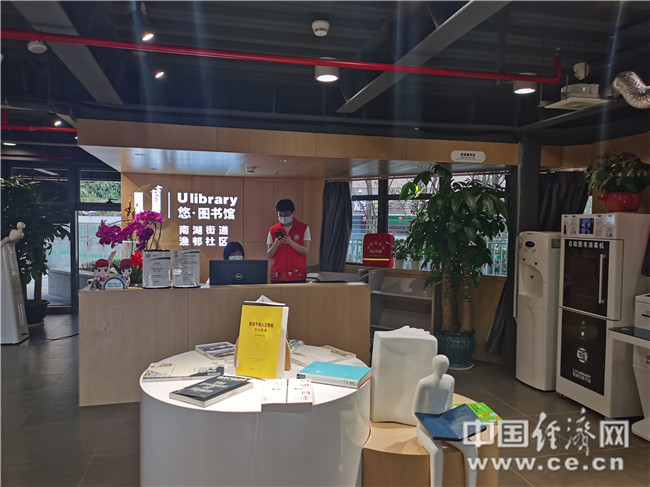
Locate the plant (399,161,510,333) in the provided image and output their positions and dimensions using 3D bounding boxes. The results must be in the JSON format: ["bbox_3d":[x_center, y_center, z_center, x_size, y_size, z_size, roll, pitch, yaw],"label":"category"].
[{"bbox_3d":[1.310,0.084,5.154,1.030,1.690,0.950,1,3,14],"label":"plant"}]

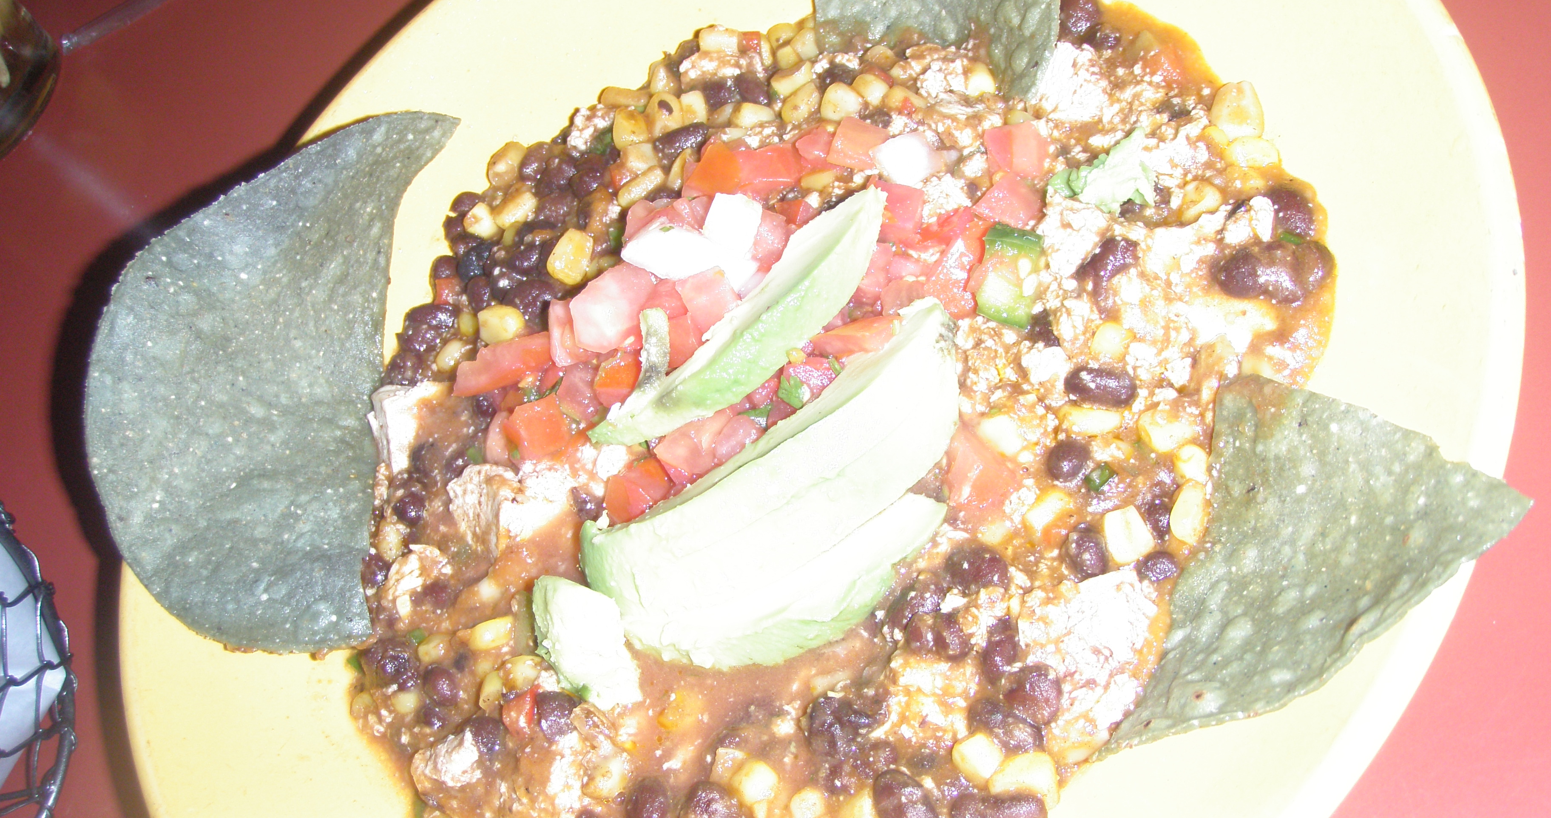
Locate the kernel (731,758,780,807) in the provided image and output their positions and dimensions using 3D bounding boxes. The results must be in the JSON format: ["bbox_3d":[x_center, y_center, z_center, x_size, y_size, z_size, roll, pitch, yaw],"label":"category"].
[{"bbox_3d":[-0.003,0.065,0.297,0.008,0.006,0.009,-39,52,3],"label":"kernel"}]

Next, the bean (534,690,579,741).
[{"bbox_3d":[-0.041,0.057,0.315,0.009,0.008,0.011,-32,52,10],"label":"bean"}]

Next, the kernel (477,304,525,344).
[{"bbox_3d":[-0.056,-0.018,0.350,0.009,0.006,0.008,-7,60,25],"label":"kernel"}]

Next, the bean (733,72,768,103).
[{"bbox_3d":[-0.005,-0.070,0.369,0.007,0.007,0.010,-43,51,0],"label":"bean"}]

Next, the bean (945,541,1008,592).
[{"bbox_3d":[0.033,0.026,0.275,0.012,0.007,0.008,6,66,31],"label":"bean"}]

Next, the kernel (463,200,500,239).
[{"bbox_3d":[-0.068,-0.044,0.397,0.008,0.005,0.009,16,72,34],"label":"kernel"}]

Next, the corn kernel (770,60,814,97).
[{"bbox_3d":[0.003,-0.069,0.353,0.009,0.006,0.006,-28,61,-8],"label":"corn kernel"}]

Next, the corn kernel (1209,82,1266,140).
[{"bbox_3d":[0.082,-0.053,0.304,0.009,0.005,0.010,0,63,28],"label":"corn kernel"}]

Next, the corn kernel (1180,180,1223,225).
[{"bbox_3d":[0.073,-0.036,0.293,0.007,0.005,0.009,19,73,35],"label":"corn kernel"}]

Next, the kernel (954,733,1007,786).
[{"bbox_3d":[0.033,0.057,0.279,0.008,0.006,0.007,37,72,24],"label":"kernel"}]

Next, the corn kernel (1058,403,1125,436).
[{"bbox_3d":[0.055,0.002,0.296,0.011,0.006,0.007,6,66,31],"label":"corn kernel"}]

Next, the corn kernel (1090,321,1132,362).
[{"bbox_3d":[0.061,-0.012,0.311,0.008,0.006,0.007,18,65,17],"label":"corn kernel"}]

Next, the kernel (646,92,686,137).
[{"bbox_3d":[-0.024,-0.062,0.360,0.008,0.006,0.010,0,63,28],"label":"kernel"}]

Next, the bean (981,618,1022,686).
[{"bbox_3d":[0.038,0.041,0.287,0.006,0.006,0.012,14,64,15],"label":"bean"}]

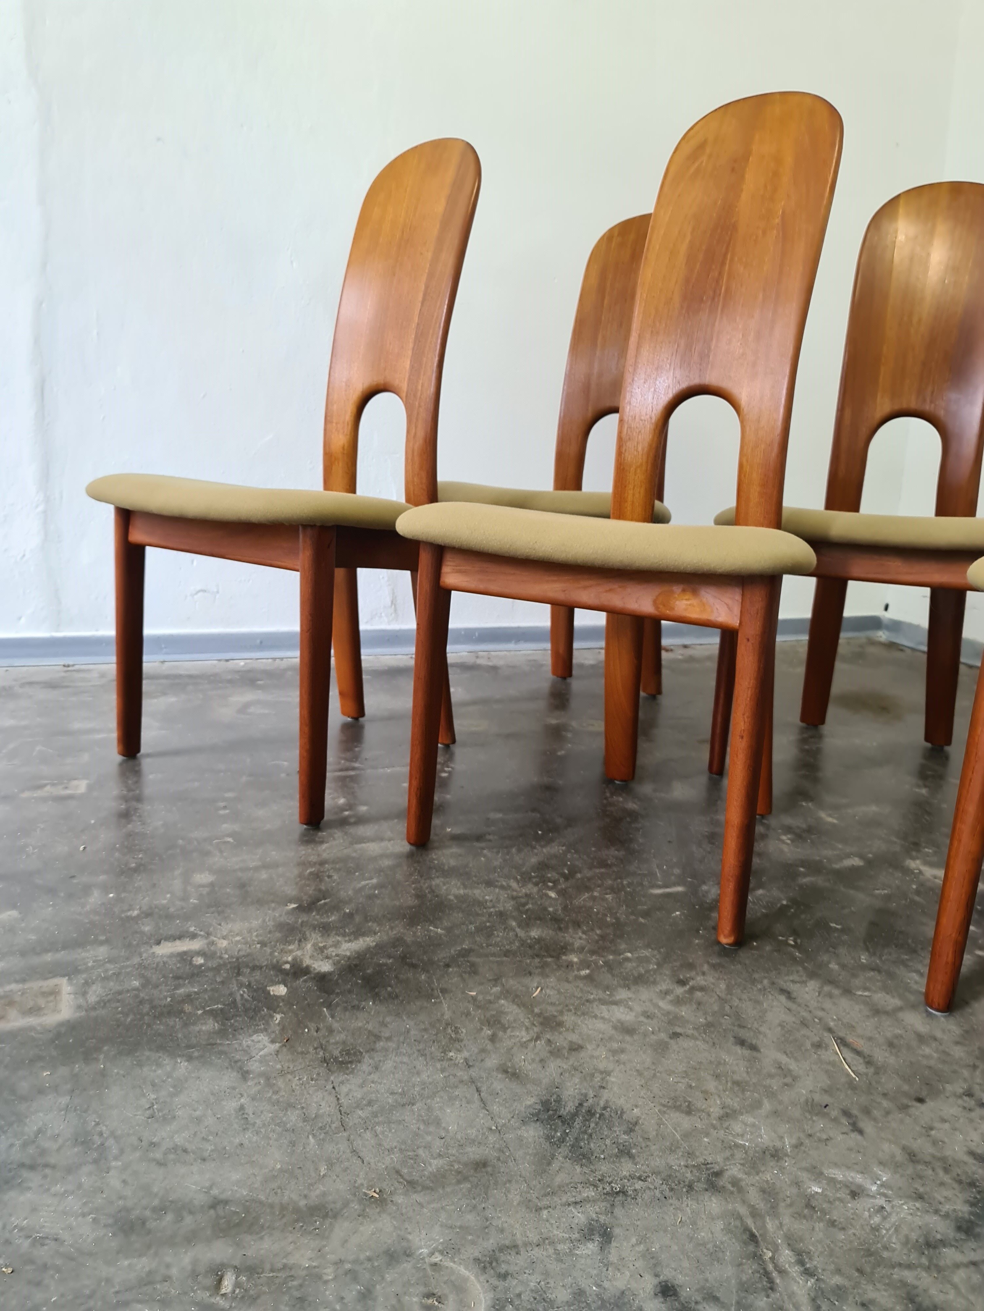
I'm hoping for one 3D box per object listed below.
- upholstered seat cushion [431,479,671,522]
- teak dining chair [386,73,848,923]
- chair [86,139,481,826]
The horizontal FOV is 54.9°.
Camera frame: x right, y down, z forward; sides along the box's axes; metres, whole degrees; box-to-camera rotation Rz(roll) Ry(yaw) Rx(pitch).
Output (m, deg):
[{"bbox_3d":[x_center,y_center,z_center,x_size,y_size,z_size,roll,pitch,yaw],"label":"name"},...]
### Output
[{"bbox_3d":[0.121,-0.297,1.849,0.495,0.070,0.416,10,14,31],"label":"upholstered seat cushion"},{"bbox_3d":[0.209,-0.245,1.214,0.495,1.030,0.567,10,14,32],"label":"teak dining chair"},{"bbox_3d":[-0.287,-0.327,1.494,0.495,1.030,0.567,11,15,35],"label":"chair"}]

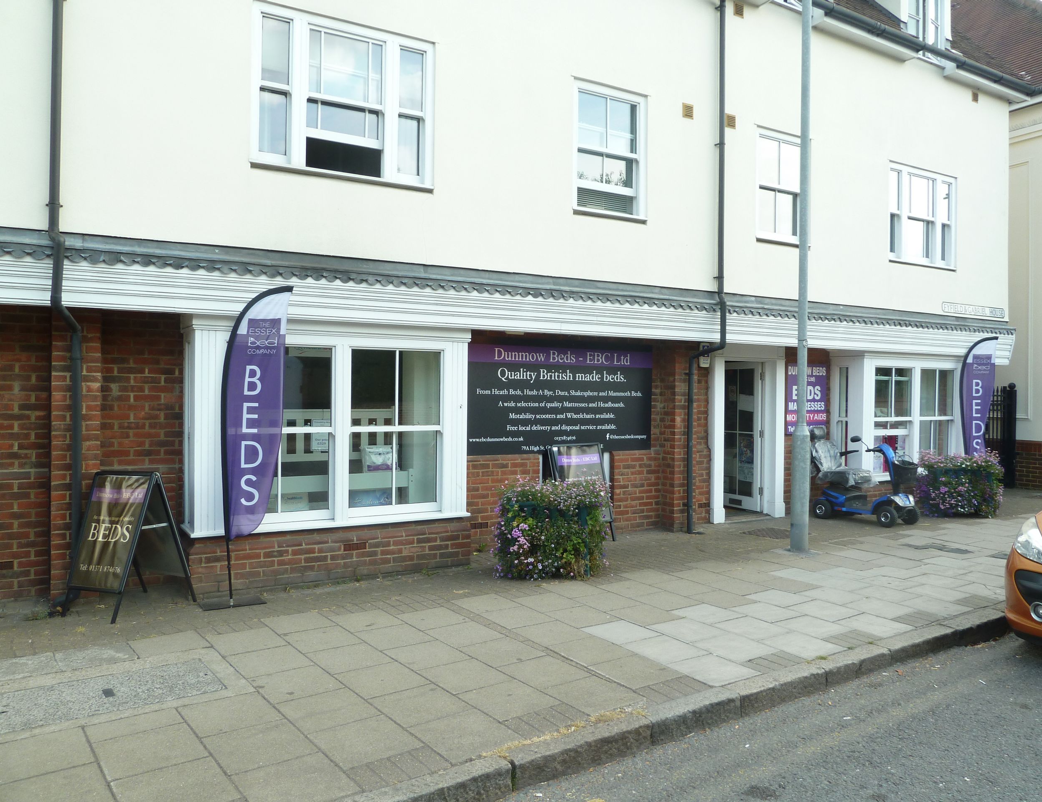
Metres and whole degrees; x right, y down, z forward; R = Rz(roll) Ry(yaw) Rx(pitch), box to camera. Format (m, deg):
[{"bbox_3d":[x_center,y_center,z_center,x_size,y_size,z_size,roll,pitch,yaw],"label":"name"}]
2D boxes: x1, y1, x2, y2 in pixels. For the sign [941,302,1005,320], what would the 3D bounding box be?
[{"bbox_3d":[6.575,-1.312,11.200,1.580,0.150,0.025,0,1,-29],"label":"sign"}]

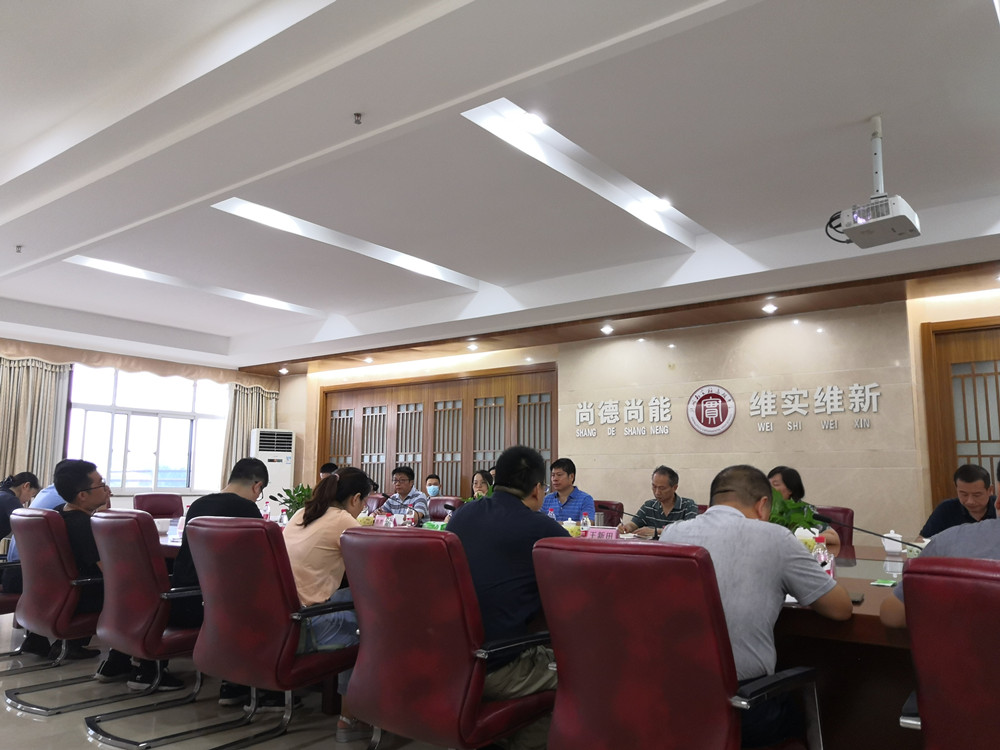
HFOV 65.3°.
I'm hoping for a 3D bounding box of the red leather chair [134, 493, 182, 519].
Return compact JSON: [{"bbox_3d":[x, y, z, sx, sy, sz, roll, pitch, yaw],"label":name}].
[{"bbox_3d":[-3.206,1.651,7.508,0.660,0.980,0.570,-6,-10,37],"label":"red leather chair"}]

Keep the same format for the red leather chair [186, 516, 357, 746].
[{"bbox_3d":[-0.844,1.053,3.148,0.600,0.960,0.720,-6,-10,37],"label":"red leather chair"}]

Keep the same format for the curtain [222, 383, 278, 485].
[{"bbox_3d":[-3.182,1.302,9.957,0.160,2.360,0.800,-6,-10,37],"label":"curtain"}]

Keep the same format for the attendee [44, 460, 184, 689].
[{"bbox_3d":[-2.176,1.092,4.325,0.760,1.230,0.550,7,-10,-40],"label":"attendee"}]

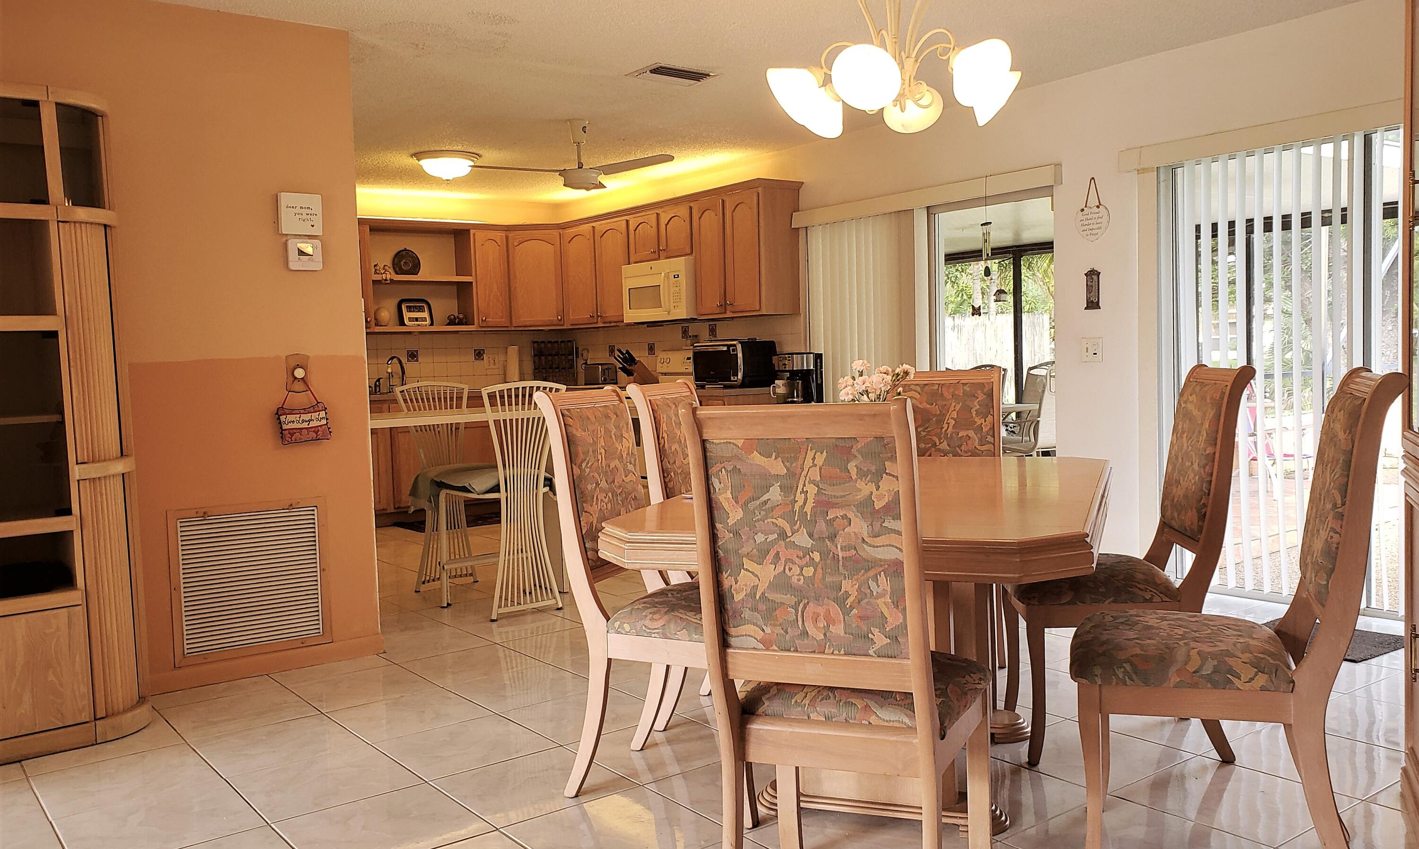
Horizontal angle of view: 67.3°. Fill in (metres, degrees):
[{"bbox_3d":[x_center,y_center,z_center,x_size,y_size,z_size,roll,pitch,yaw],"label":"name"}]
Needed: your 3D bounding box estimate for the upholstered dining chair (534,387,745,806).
[{"bbox_3d":[-0.084,0.429,2.829,0.607,1.070,0.475,0,4,23],"label":"upholstered dining chair"}]

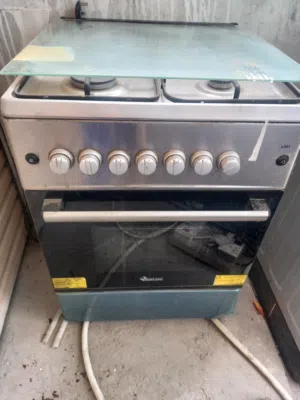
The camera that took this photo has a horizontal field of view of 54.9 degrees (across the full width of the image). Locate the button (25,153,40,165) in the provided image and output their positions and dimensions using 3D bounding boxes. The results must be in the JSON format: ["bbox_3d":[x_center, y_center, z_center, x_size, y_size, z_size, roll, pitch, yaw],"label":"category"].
[{"bbox_3d":[-0.243,-0.082,0.596,0.028,0.028,0.009,0,40,-3],"label":"button"}]

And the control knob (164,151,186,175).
[{"bbox_3d":[0.053,-0.075,0.603,0.046,0.046,0.031,0,40,-3],"label":"control knob"}]

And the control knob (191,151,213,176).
[{"bbox_3d":[0.112,-0.075,0.607,0.046,0.046,0.031,0,40,-3],"label":"control knob"}]

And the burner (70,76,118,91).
[{"bbox_3d":[-0.126,-0.273,0.650,0.102,0.022,0.102,0,40,-3],"label":"burner"}]

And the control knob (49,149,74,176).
[{"bbox_3d":[-0.182,-0.076,0.589,0.046,0.046,0.031,0,40,-3],"label":"control knob"}]

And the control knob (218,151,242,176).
[{"bbox_3d":[0.170,-0.075,0.610,0.046,0.046,0.031,0,40,-3],"label":"control knob"}]

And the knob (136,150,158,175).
[{"bbox_3d":[-0.006,-0.075,0.600,0.046,0.046,0.031,0,40,-3],"label":"knob"}]

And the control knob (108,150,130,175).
[{"bbox_3d":[-0.063,-0.075,0.596,0.046,0.046,0.031,0,40,-3],"label":"control knob"}]

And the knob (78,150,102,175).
[{"bbox_3d":[-0.122,-0.076,0.593,0.046,0.046,0.031,0,40,-3],"label":"knob"}]

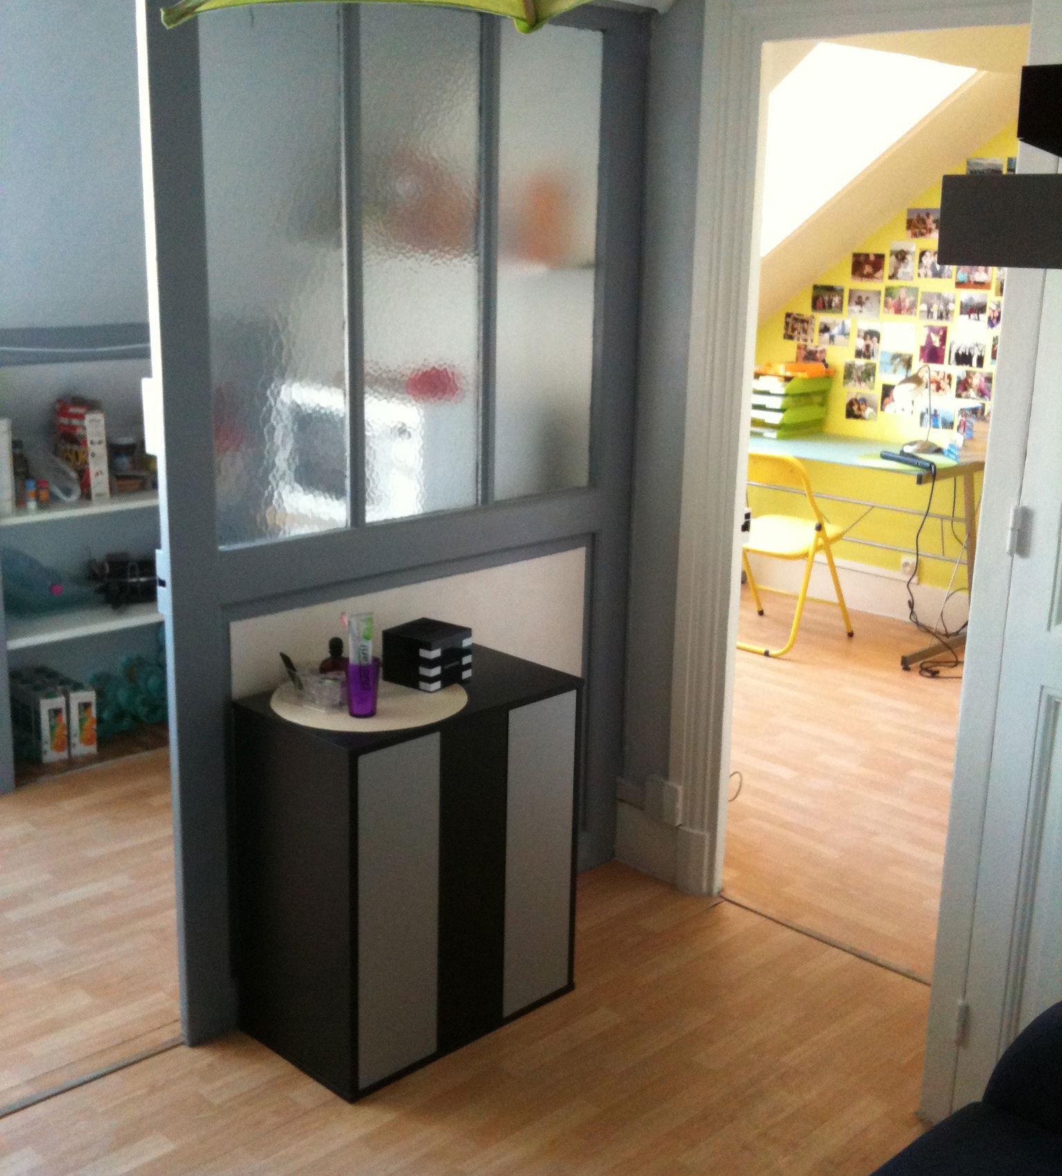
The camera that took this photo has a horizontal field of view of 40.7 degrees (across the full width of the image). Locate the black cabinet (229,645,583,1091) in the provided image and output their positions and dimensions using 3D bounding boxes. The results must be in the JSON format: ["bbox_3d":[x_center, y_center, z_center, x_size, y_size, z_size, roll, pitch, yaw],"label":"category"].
[{"bbox_3d":[-0.236,0.535,2.883,0.350,0.690,0.605,15,19,42],"label":"black cabinet"}]

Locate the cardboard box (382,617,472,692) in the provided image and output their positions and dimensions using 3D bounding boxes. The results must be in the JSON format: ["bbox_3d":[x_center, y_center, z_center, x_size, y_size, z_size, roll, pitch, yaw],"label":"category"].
[{"bbox_3d":[-0.205,0.134,2.853,0.124,0.103,0.125,11,17,35],"label":"cardboard box"}]

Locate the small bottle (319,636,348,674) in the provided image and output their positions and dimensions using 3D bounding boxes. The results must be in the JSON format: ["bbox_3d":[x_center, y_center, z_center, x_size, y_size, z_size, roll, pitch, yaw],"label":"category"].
[{"bbox_3d":[-0.381,0.146,2.803,0.060,0.096,0.048,-1,14,-8],"label":"small bottle"}]

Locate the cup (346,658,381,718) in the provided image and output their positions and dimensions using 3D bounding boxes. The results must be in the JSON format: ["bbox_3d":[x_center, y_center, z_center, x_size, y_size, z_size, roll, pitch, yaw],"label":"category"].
[{"bbox_3d":[-0.309,0.185,2.647,0.062,0.100,0.062,1,14,0],"label":"cup"}]

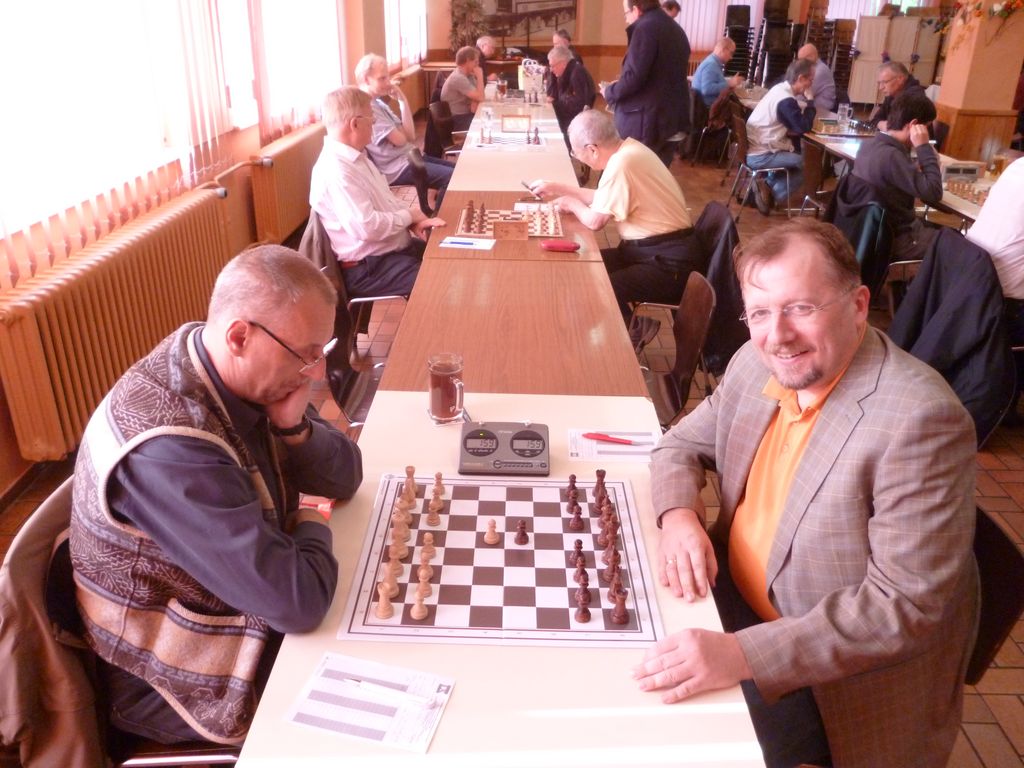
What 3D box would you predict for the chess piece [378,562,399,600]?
[{"bbox_3d":[-0.209,0.331,1.414,0.033,0.065,0.032,1,25,0],"label":"chess piece"}]

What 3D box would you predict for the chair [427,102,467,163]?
[{"bbox_3d":[-0.554,-2.065,7.405,0.540,0.830,0.470,2,25,0],"label":"chair"}]

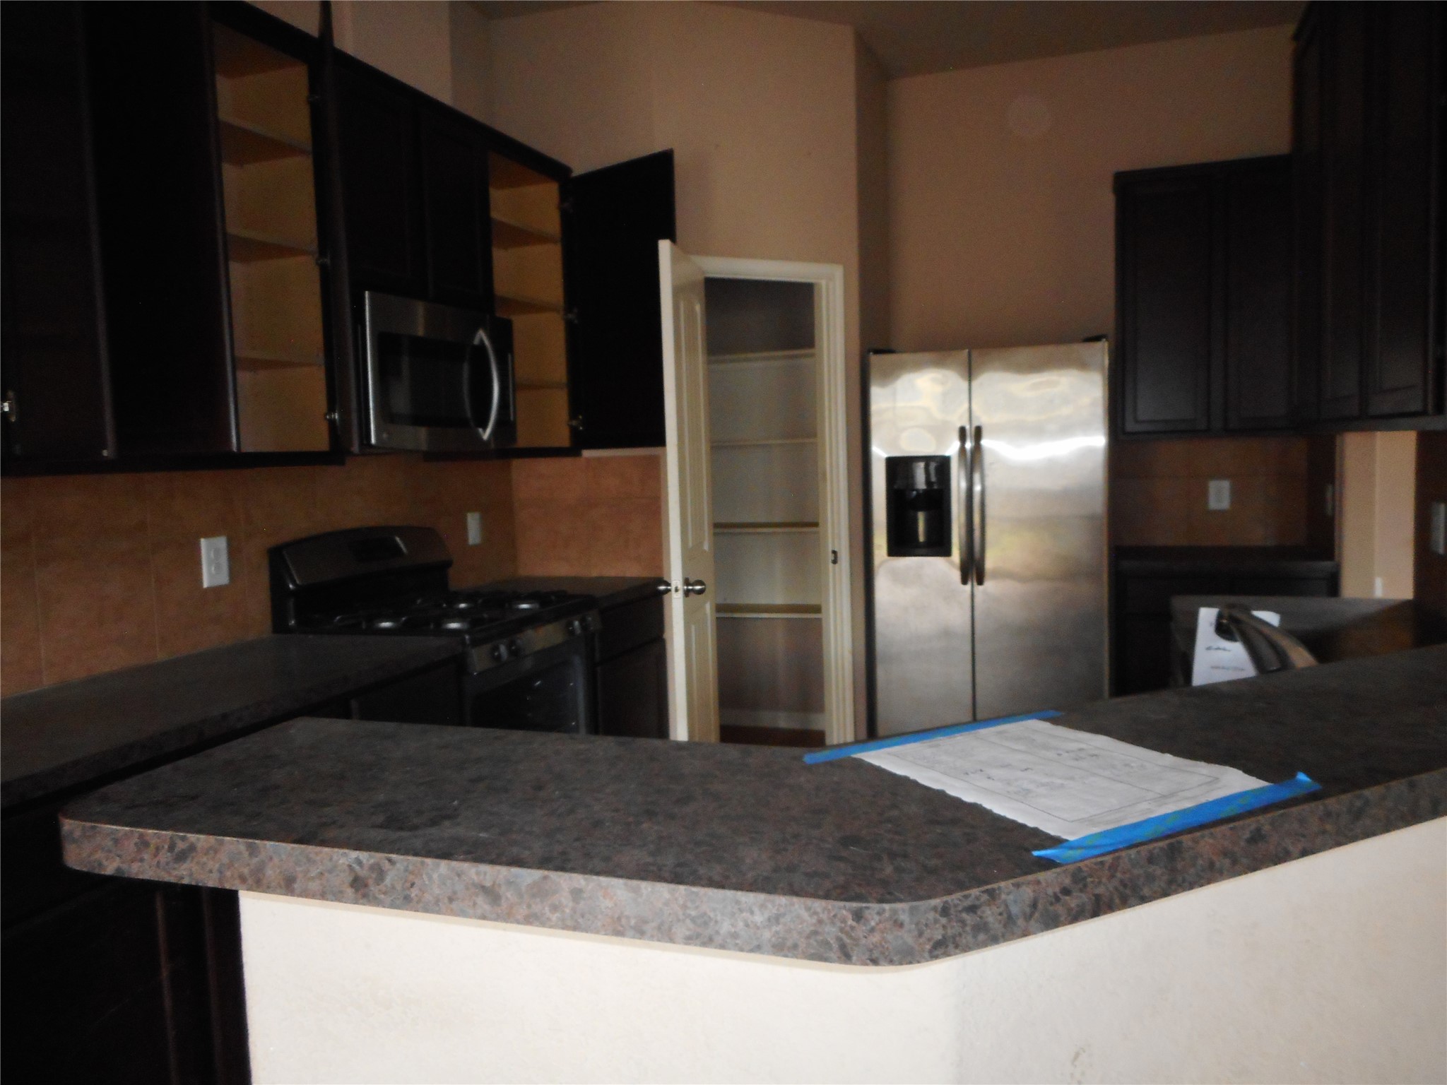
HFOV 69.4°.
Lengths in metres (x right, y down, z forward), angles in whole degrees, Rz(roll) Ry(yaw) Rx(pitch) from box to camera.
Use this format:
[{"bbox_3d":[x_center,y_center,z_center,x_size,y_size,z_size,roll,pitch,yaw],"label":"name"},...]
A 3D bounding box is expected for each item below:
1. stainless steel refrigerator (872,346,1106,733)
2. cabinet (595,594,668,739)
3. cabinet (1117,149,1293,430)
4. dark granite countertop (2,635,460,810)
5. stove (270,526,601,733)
[{"bbox_3d":[1.110,0.100,4.293,0.866,1.752,0.810,0,5,19],"label":"stainless steel refrigerator"},{"bbox_3d":[-0.620,0.635,3.864,0.620,0.874,0.555,0,5,19],"label":"cabinet"},{"bbox_3d":[1.978,-0.963,4.210,0.760,1.050,0.340,0,5,19],"label":"cabinet"},{"bbox_3d":[-1.206,0.346,2.131,0.625,0.040,1.495,0,5,19],"label":"dark granite countertop"},{"bbox_3d":[-0.800,0.546,3.208,0.665,1.177,0.760,0,5,19],"label":"stove"}]

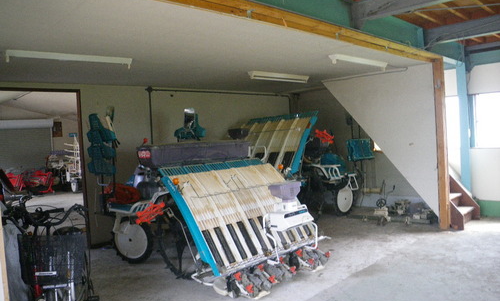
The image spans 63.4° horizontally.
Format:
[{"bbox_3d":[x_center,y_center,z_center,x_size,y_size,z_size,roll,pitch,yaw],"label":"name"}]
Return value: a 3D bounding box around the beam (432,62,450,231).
[{"bbox_3d":[2.913,-0.088,6.137,0.108,2.549,0.108,-5,2,-41],"label":"beam"}]

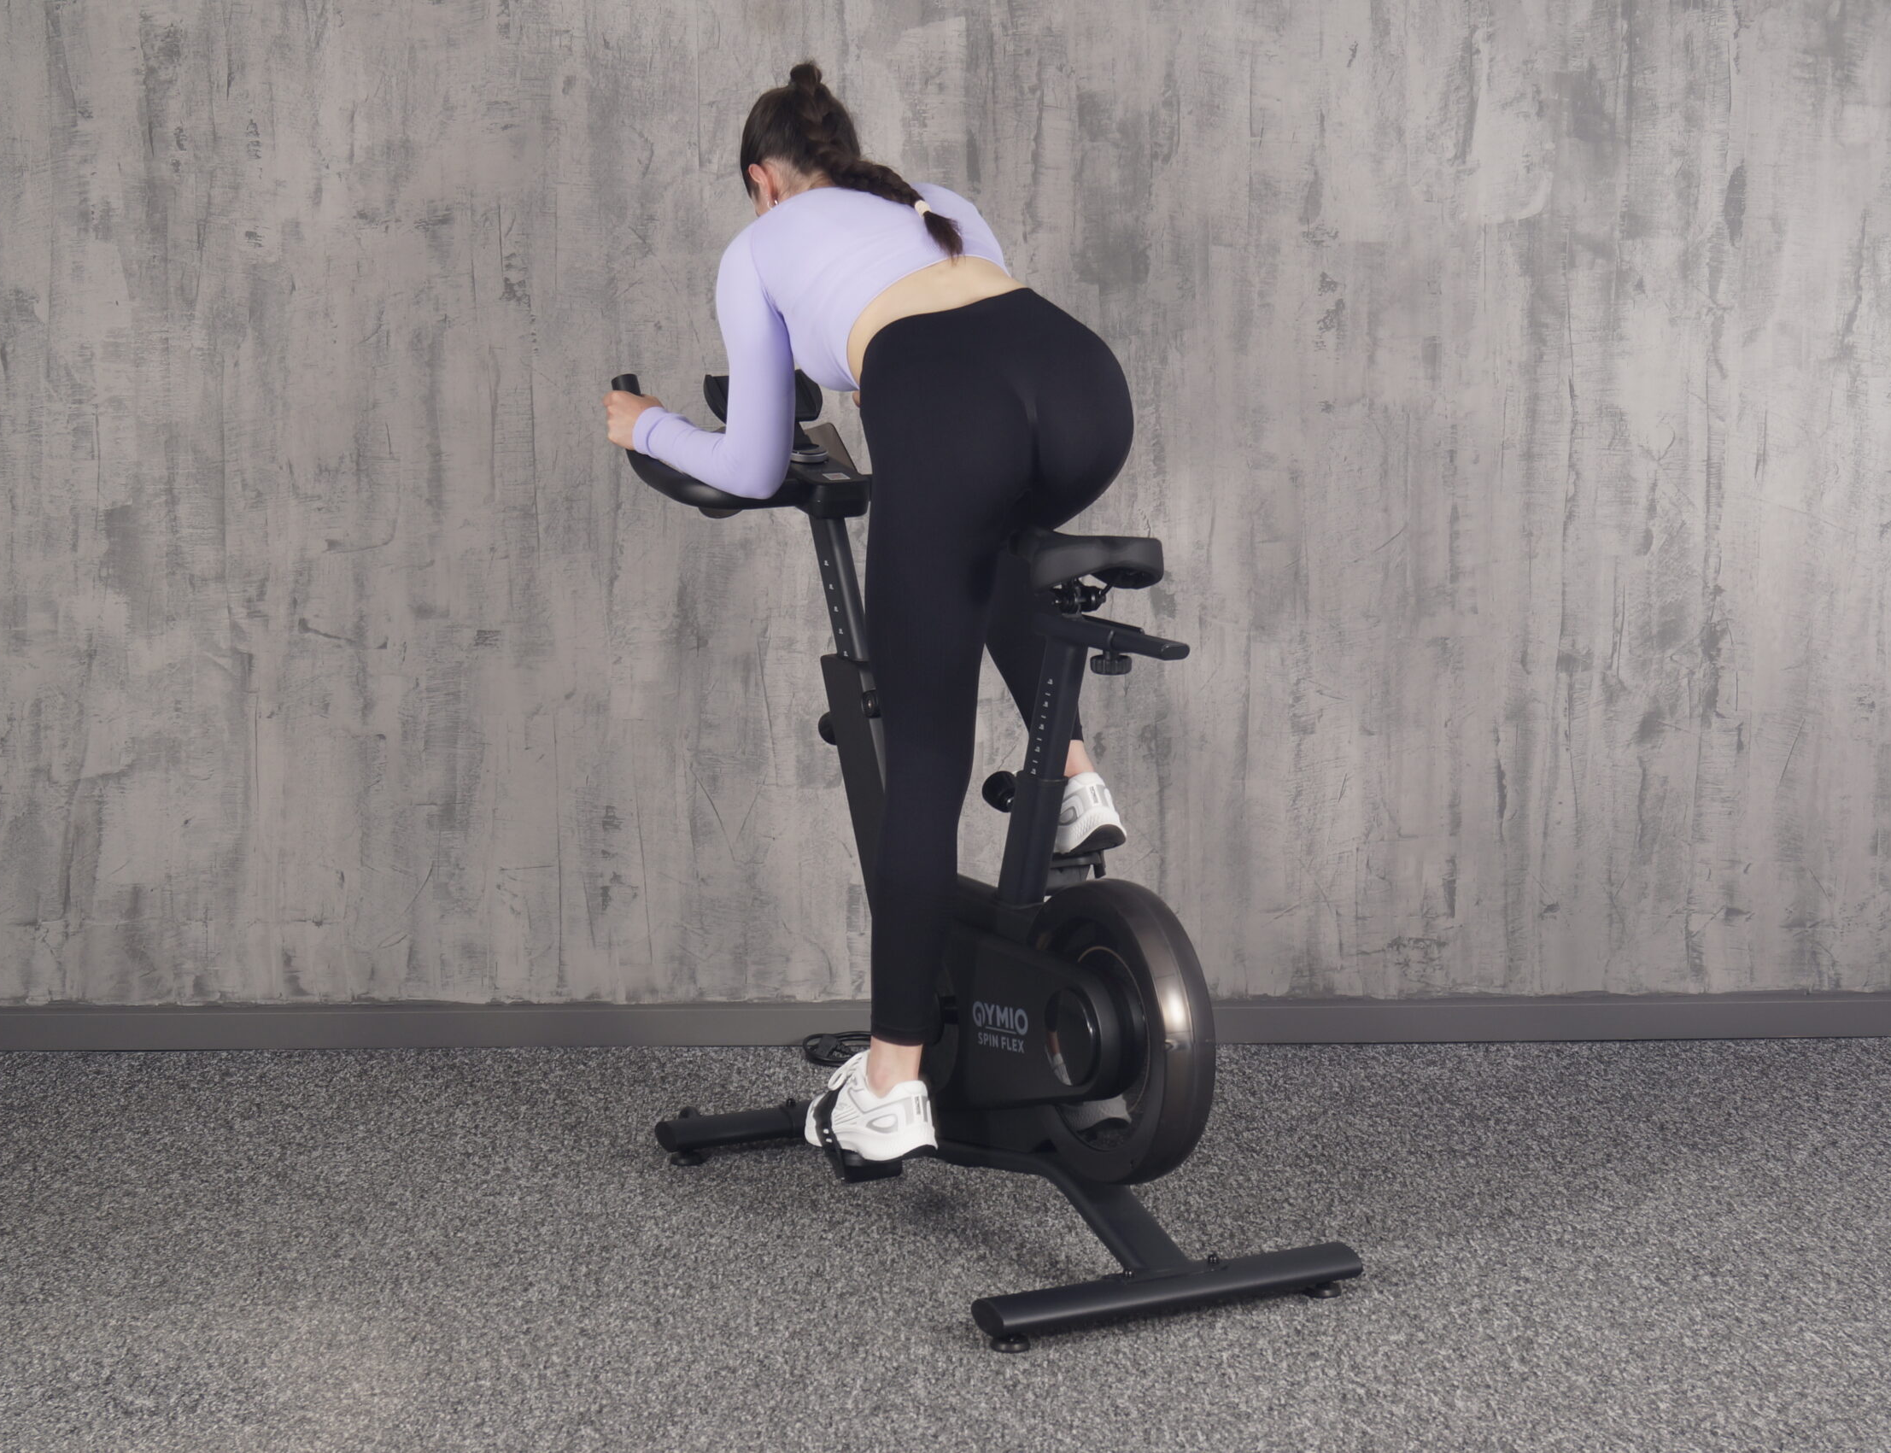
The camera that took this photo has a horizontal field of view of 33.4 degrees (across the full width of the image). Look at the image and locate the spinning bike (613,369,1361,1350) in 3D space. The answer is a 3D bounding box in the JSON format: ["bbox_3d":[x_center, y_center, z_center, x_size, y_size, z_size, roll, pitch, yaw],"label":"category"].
[{"bbox_3d":[0.003,0.091,4.160,0.505,1.109,1.247,-3,7,-27],"label":"spinning bike"}]

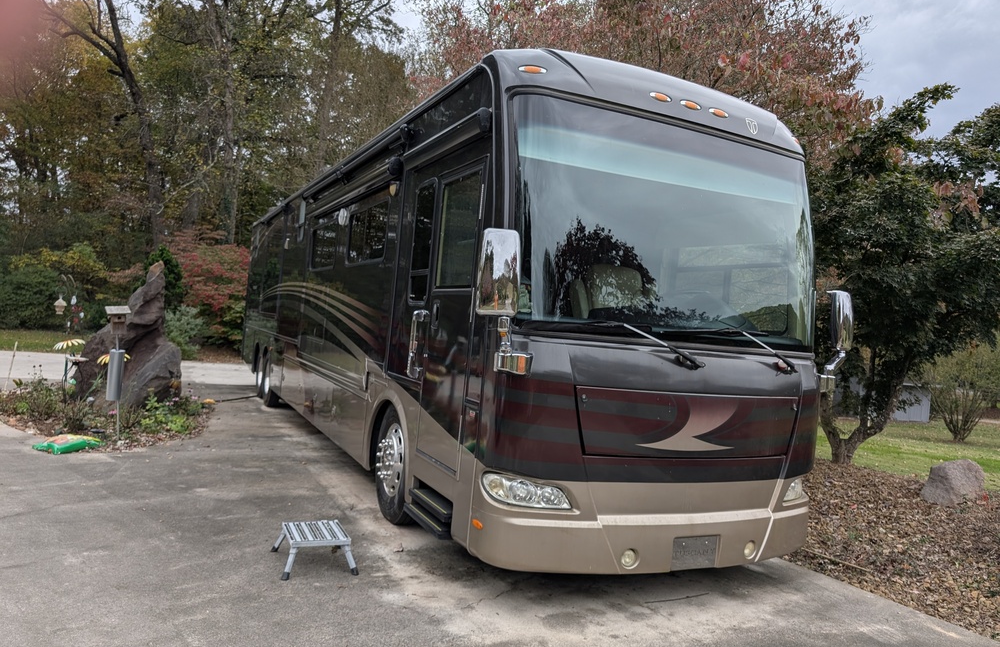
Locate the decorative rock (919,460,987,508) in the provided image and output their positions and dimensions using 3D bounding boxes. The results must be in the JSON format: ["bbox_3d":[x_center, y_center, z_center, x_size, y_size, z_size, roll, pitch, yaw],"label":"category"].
[{"bbox_3d":[5.368,1.898,8.236,0.670,0.470,0.540,5,0,37],"label":"decorative rock"}]

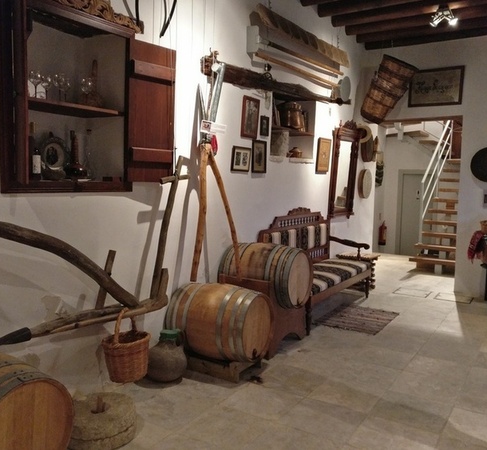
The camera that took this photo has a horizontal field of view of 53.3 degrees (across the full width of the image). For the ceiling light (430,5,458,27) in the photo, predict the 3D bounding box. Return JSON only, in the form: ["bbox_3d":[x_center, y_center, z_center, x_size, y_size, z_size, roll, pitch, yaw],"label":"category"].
[{"bbox_3d":[2.145,-2.225,5.168,0.234,0.212,0.270,5,7,32],"label":"ceiling light"}]

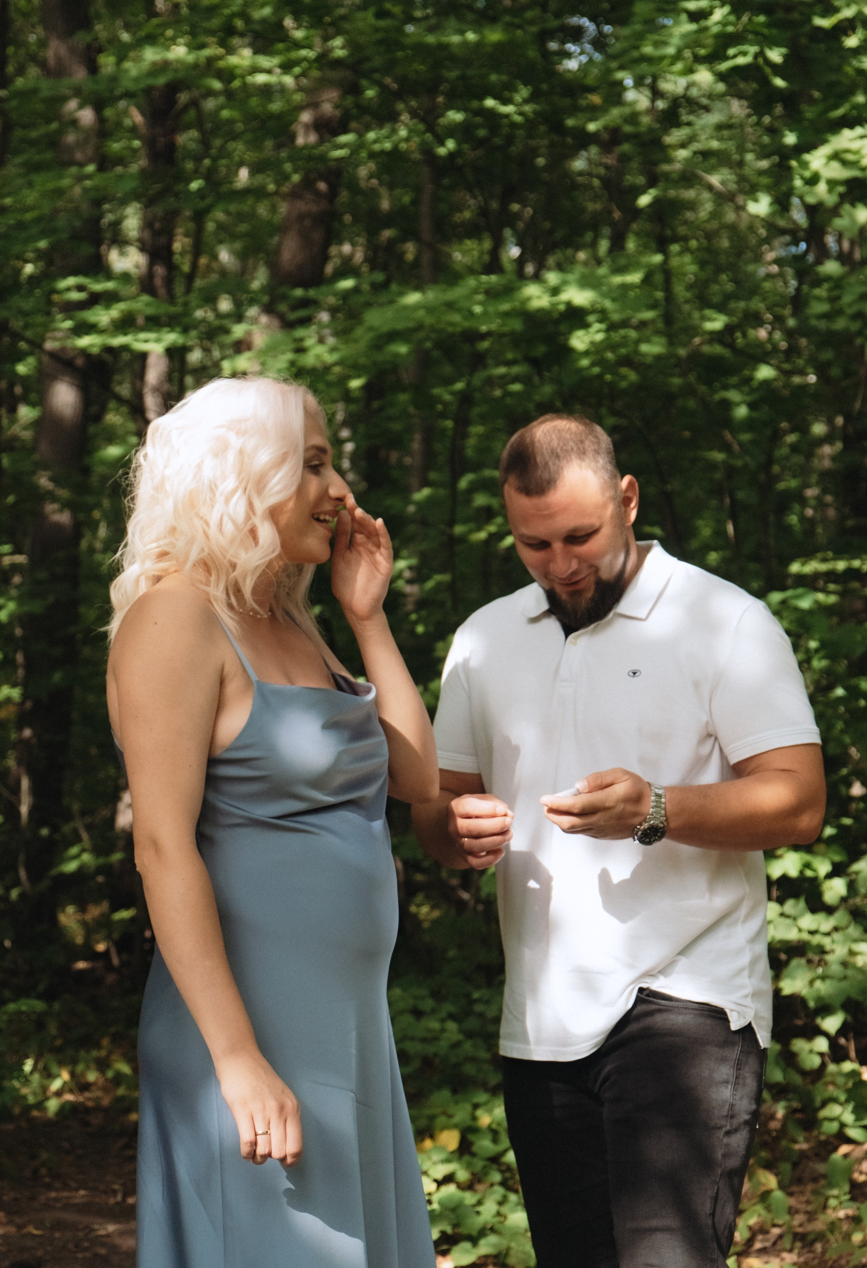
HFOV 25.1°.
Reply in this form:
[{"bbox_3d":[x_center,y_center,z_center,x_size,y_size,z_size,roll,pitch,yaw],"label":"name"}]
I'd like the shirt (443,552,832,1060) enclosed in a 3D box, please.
[{"bbox_3d":[0.277,0.238,2.800,0.560,0.730,0.350,0,0,26],"label":"shirt"}]

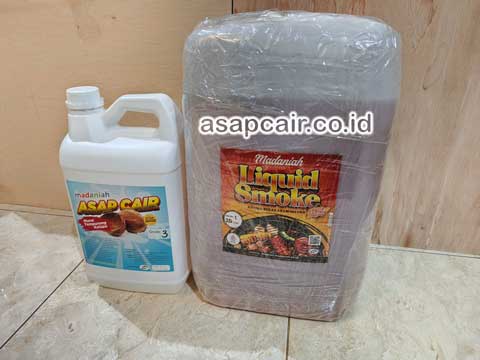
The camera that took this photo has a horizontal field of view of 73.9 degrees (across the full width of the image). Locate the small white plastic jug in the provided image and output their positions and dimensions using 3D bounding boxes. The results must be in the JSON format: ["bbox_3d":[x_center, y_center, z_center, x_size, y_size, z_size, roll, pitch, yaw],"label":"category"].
[{"bbox_3d":[-0.180,0.024,0.524,0.181,0.326,0.103,4,25,8],"label":"small white plastic jug"}]

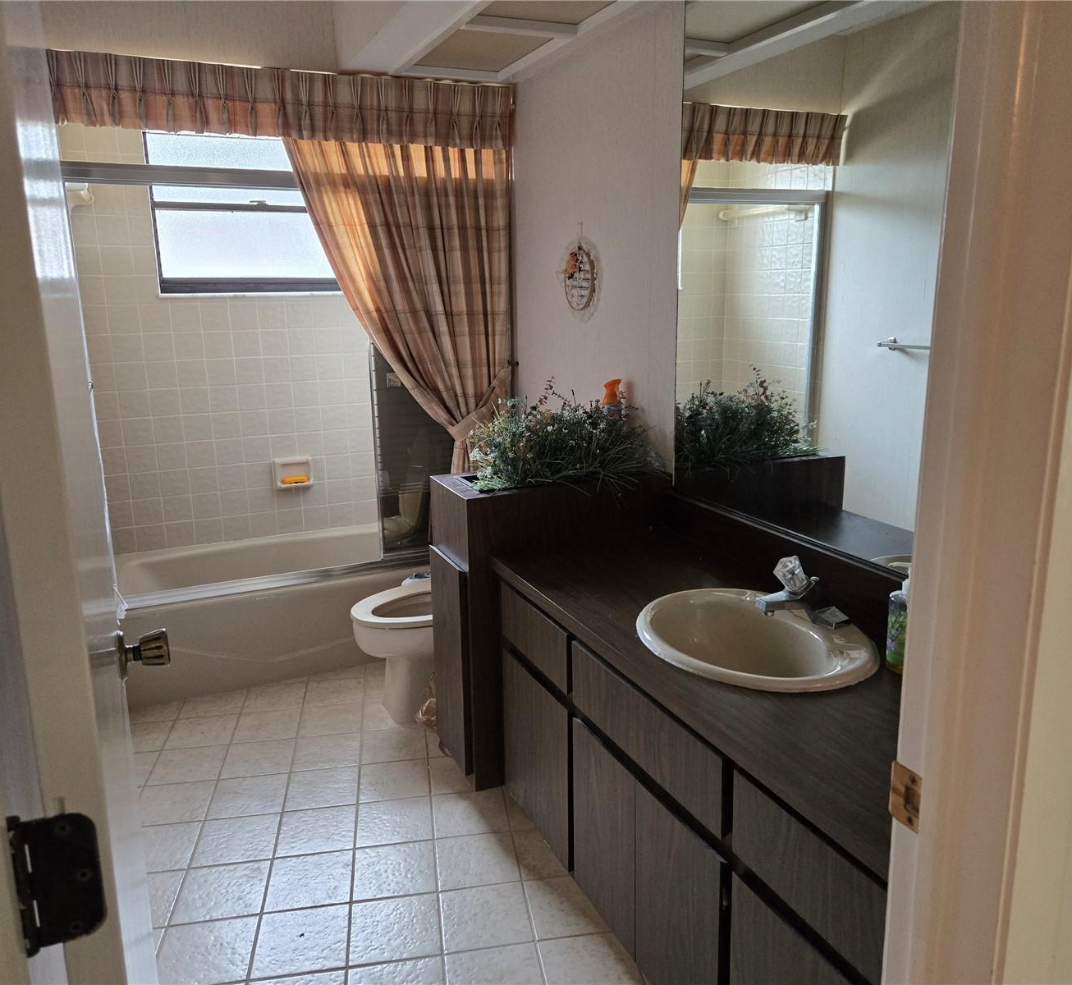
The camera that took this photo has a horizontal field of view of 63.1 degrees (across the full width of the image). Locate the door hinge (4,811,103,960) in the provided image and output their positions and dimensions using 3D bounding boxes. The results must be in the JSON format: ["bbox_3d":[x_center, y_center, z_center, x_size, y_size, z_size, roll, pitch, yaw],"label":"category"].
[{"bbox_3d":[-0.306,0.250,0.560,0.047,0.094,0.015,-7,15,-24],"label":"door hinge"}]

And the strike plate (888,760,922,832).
[{"bbox_3d":[0.340,0.281,0.802,0.006,0.057,0.036,-7,15,-24],"label":"strike plate"}]

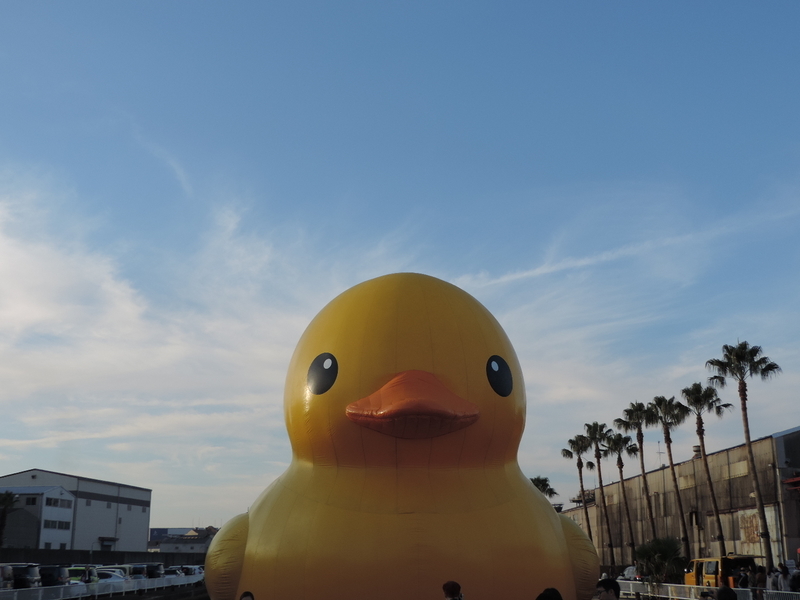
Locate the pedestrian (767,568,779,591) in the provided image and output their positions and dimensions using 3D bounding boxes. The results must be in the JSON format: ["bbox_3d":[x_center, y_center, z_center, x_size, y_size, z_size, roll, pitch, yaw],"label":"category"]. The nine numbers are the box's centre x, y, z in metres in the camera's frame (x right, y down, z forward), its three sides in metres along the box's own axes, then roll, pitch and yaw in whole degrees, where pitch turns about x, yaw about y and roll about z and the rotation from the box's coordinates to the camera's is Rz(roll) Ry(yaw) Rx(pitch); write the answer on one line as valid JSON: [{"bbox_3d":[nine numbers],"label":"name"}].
[{"bbox_3d":[13.712,10.752,34.019,0.460,1.600,0.320,1,-16,-5],"label":"pedestrian"}]

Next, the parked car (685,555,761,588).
[{"bbox_3d":[15.221,13.381,44.102,1.720,2.050,4.750,1,-16,-3],"label":"parked car"}]

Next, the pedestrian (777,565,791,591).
[{"bbox_3d":[13.917,10.572,33.421,0.460,1.630,0.320,-2,-16,8],"label":"pedestrian"}]

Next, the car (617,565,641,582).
[{"bbox_3d":[14.256,16.451,54.176,1.700,1.550,4.300,1,-16,-3],"label":"car"}]

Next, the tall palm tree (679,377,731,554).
[{"bbox_3d":[16.224,9.705,47.765,2.804,11.036,2.900,1,-16,-3],"label":"tall palm tree"}]

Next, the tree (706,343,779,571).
[{"bbox_3d":[16.398,7.773,42.906,3.607,12.104,3.400,1,-16,-3],"label":"tree"}]

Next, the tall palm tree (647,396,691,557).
[{"bbox_3d":[15.741,11.010,52.733,2.494,11.234,2.700,1,-16,-3],"label":"tall palm tree"}]

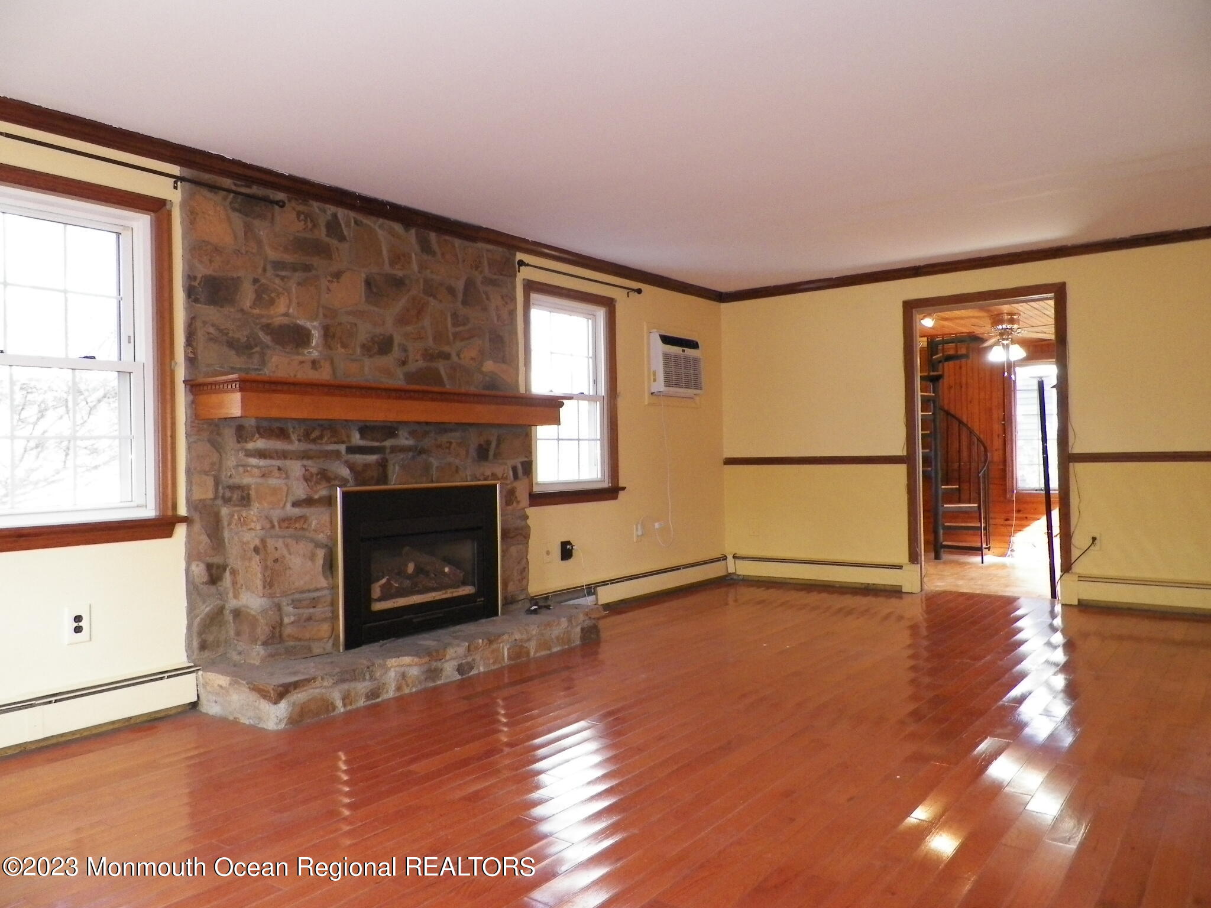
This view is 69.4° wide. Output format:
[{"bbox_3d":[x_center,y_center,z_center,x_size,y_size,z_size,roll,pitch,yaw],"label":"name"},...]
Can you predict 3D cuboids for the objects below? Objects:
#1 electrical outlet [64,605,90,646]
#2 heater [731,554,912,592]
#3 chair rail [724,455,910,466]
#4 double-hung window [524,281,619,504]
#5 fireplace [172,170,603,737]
[{"bbox_3d":[-2.036,0.660,3.383,0.010,0.142,0.087,-1,0,38],"label":"electrical outlet"},{"bbox_3d":[1.672,0.913,6.788,1.517,0.192,0.070,-1,0,38],"label":"heater"},{"bbox_3d":[1.592,0.052,6.871,1.520,0.055,0.022,-1,0,38],"label":"chair rail"},{"bbox_3d":[-0.193,-0.381,5.779,0.060,1.415,1.022,-1,0,38],"label":"double-hung window"},{"bbox_3d":[-0.897,-0.095,4.324,0.690,2.280,2.074,-1,0,38],"label":"fireplace"}]

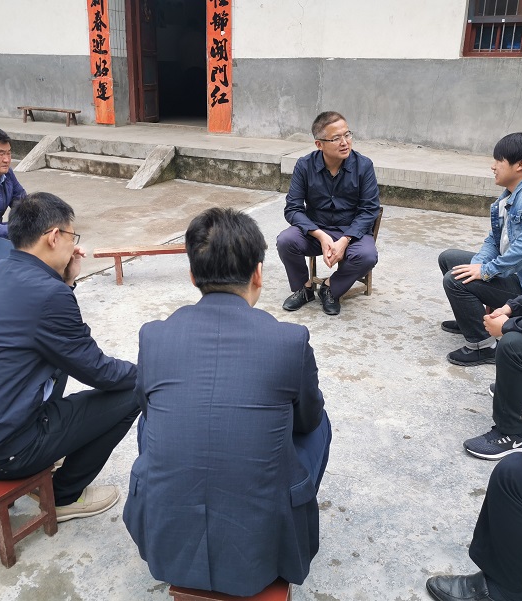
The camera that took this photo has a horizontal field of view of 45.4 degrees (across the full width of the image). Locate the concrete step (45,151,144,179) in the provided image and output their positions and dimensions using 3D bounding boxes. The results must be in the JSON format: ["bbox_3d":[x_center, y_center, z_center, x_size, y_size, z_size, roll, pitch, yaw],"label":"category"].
[{"bbox_3d":[-1.985,-1.705,7.907,1.715,0.186,0.339,12,23,28],"label":"concrete step"}]

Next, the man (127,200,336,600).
[{"bbox_3d":[-0.044,0.320,1.724,0.590,1.150,0.770,3,21,5],"label":"man"}]

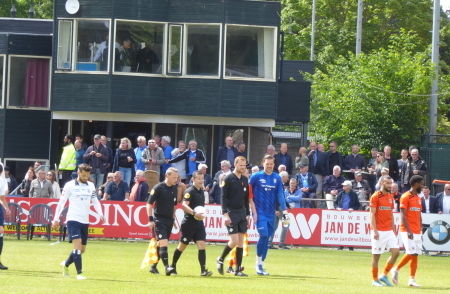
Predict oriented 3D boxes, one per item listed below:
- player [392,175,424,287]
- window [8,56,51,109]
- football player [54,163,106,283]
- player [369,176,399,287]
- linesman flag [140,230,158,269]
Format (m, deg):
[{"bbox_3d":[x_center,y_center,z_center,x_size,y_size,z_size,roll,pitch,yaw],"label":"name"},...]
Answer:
[{"bbox_3d":[2.824,1.304,53.400,0.580,1.740,0.520,2,0,40],"label":"player"},{"bbox_3d":[-4.955,-1.627,87.500,1.260,1.350,0.120,2,0,-27],"label":"window"},{"bbox_3d":[-2.210,1.134,52.200,0.680,1.750,0.520,2,0,-33],"label":"football player"},{"bbox_3d":[2.474,1.304,53.200,0.540,1.730,0.520,2,0,-42],"label":"player"},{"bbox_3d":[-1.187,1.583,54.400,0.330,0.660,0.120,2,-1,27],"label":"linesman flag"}]

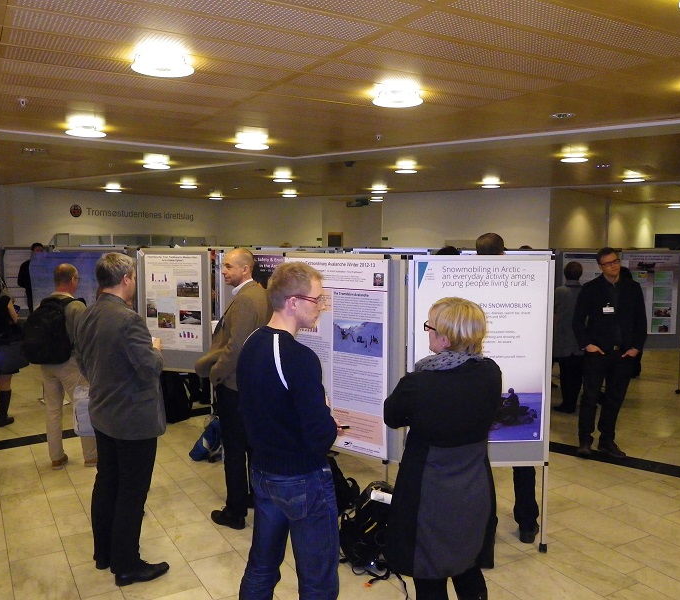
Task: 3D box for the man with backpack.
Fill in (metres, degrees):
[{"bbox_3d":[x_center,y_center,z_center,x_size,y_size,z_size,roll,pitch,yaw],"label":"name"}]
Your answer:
[{"bbox_3d":[-2.292,0.549,5.378,0.500,1.700,0.500,3,6,25],"label":"man with backpack"}]

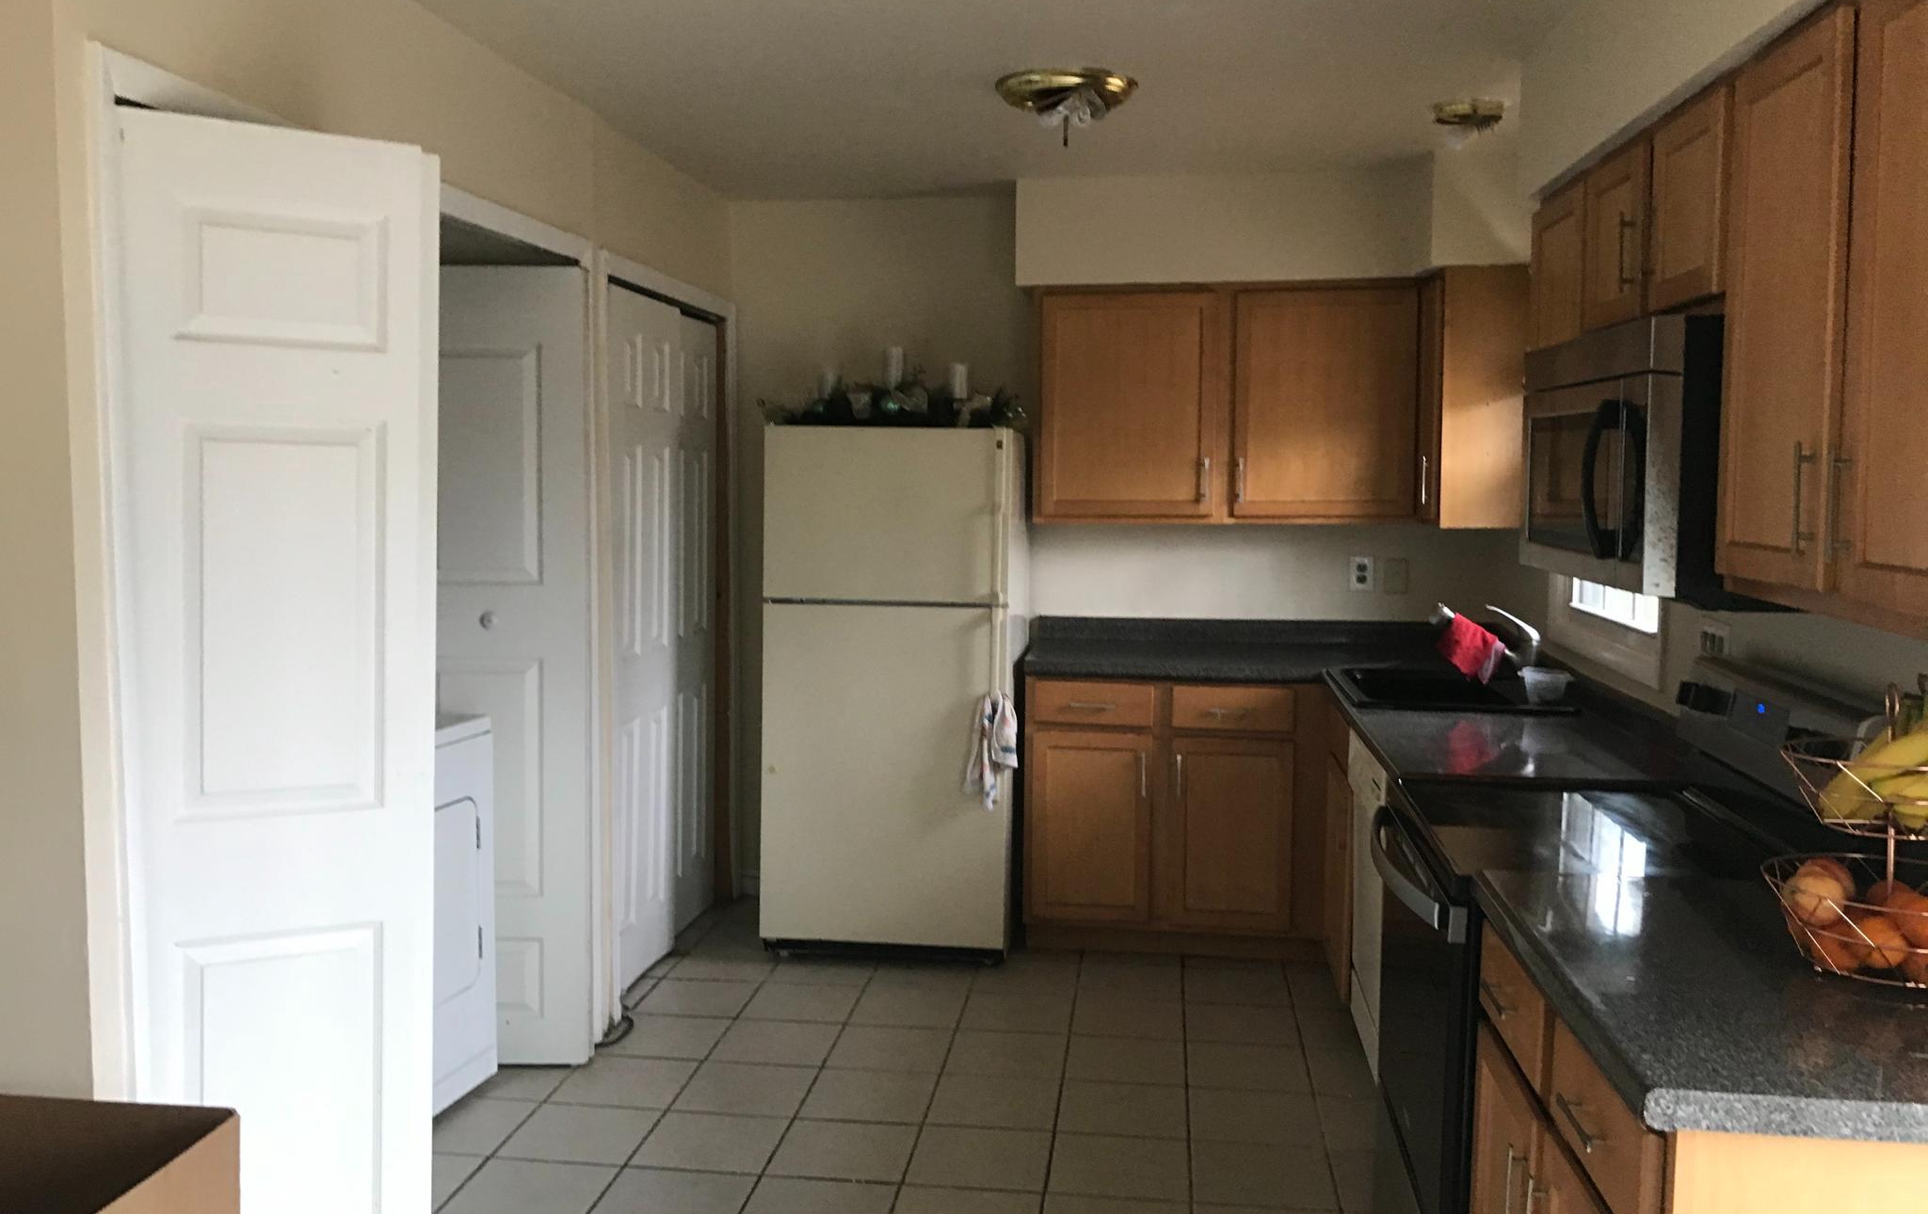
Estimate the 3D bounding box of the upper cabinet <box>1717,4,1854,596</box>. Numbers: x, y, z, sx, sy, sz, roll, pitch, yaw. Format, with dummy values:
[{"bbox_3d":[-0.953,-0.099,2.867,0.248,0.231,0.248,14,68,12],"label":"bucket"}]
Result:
[{"bbox_3d":[1.255,-0.388,2.093,0.310,0.720,0.400,1,5,7],"label":"upper cabinet"}]

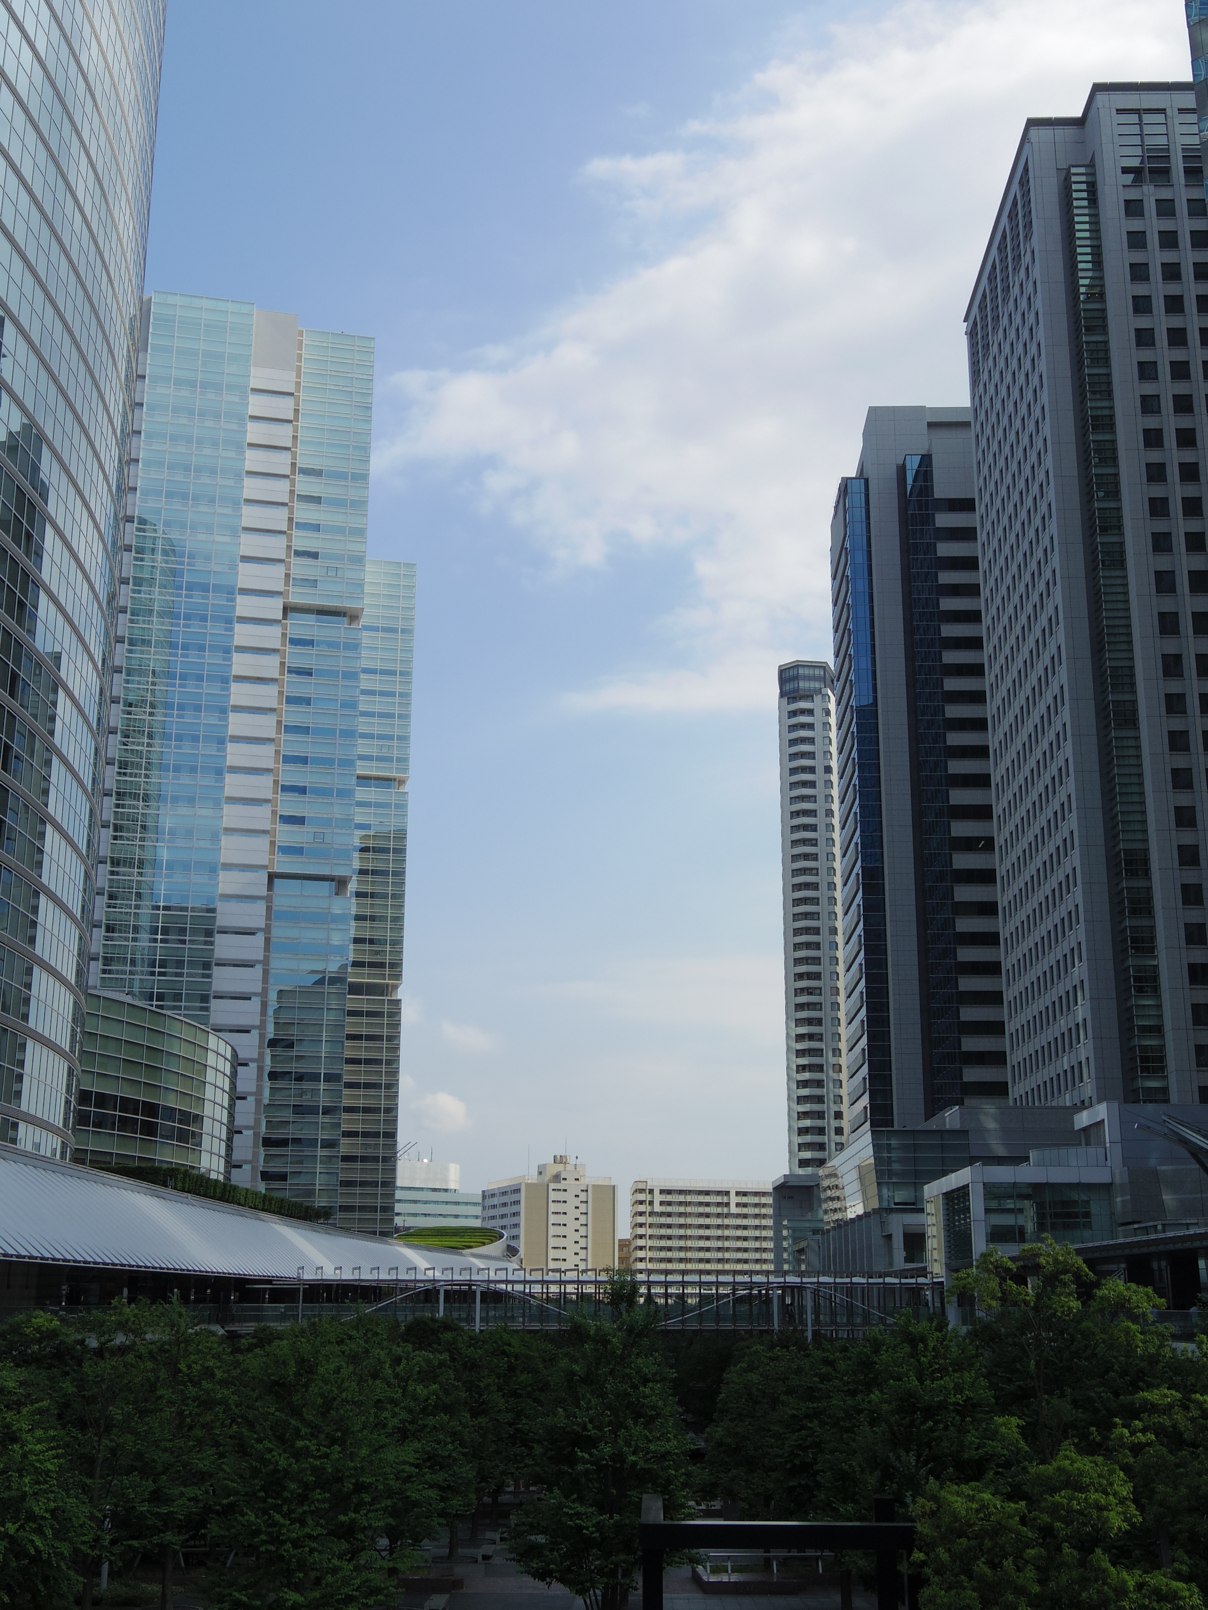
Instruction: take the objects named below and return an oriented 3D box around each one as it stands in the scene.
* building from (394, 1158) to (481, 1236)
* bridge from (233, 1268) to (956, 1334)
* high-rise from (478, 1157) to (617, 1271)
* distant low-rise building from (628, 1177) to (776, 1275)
[{"bbox_3d":[-61.678,138.730,574.082,44.250,51.000,30.000,12,-19,-36],"label":"building"},{"bbox_3d":[-0.752,32.247,117.716,47.040,4.080,4.300,4,-16,-13],"label":"bridge"},{"bbox_3d":[-16.043,126.877,522.601,27.350,47.020,38.110,6,-16,-19],"label":"high-rise"},{"bbox_3d":[29.598,115.194,461.585,46.000,37.700,11.500,6,-16,-20],"label":"distant low-rise building"}]

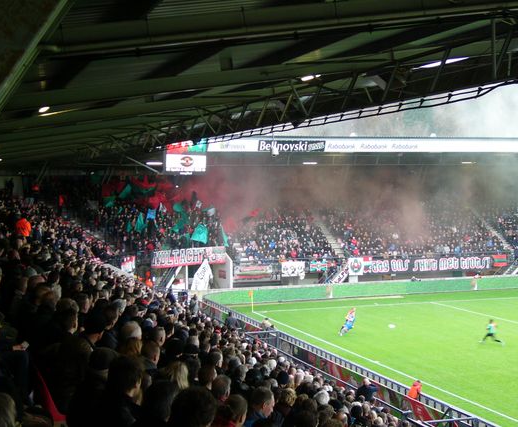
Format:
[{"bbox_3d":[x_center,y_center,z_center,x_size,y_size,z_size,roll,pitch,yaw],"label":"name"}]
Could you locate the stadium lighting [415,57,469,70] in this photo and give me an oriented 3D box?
[{"bbox_3d":[4.805,-3.949,26.000,0.300,0.200,2.400,-1,2,-21],"label":"stadium lighting"}]

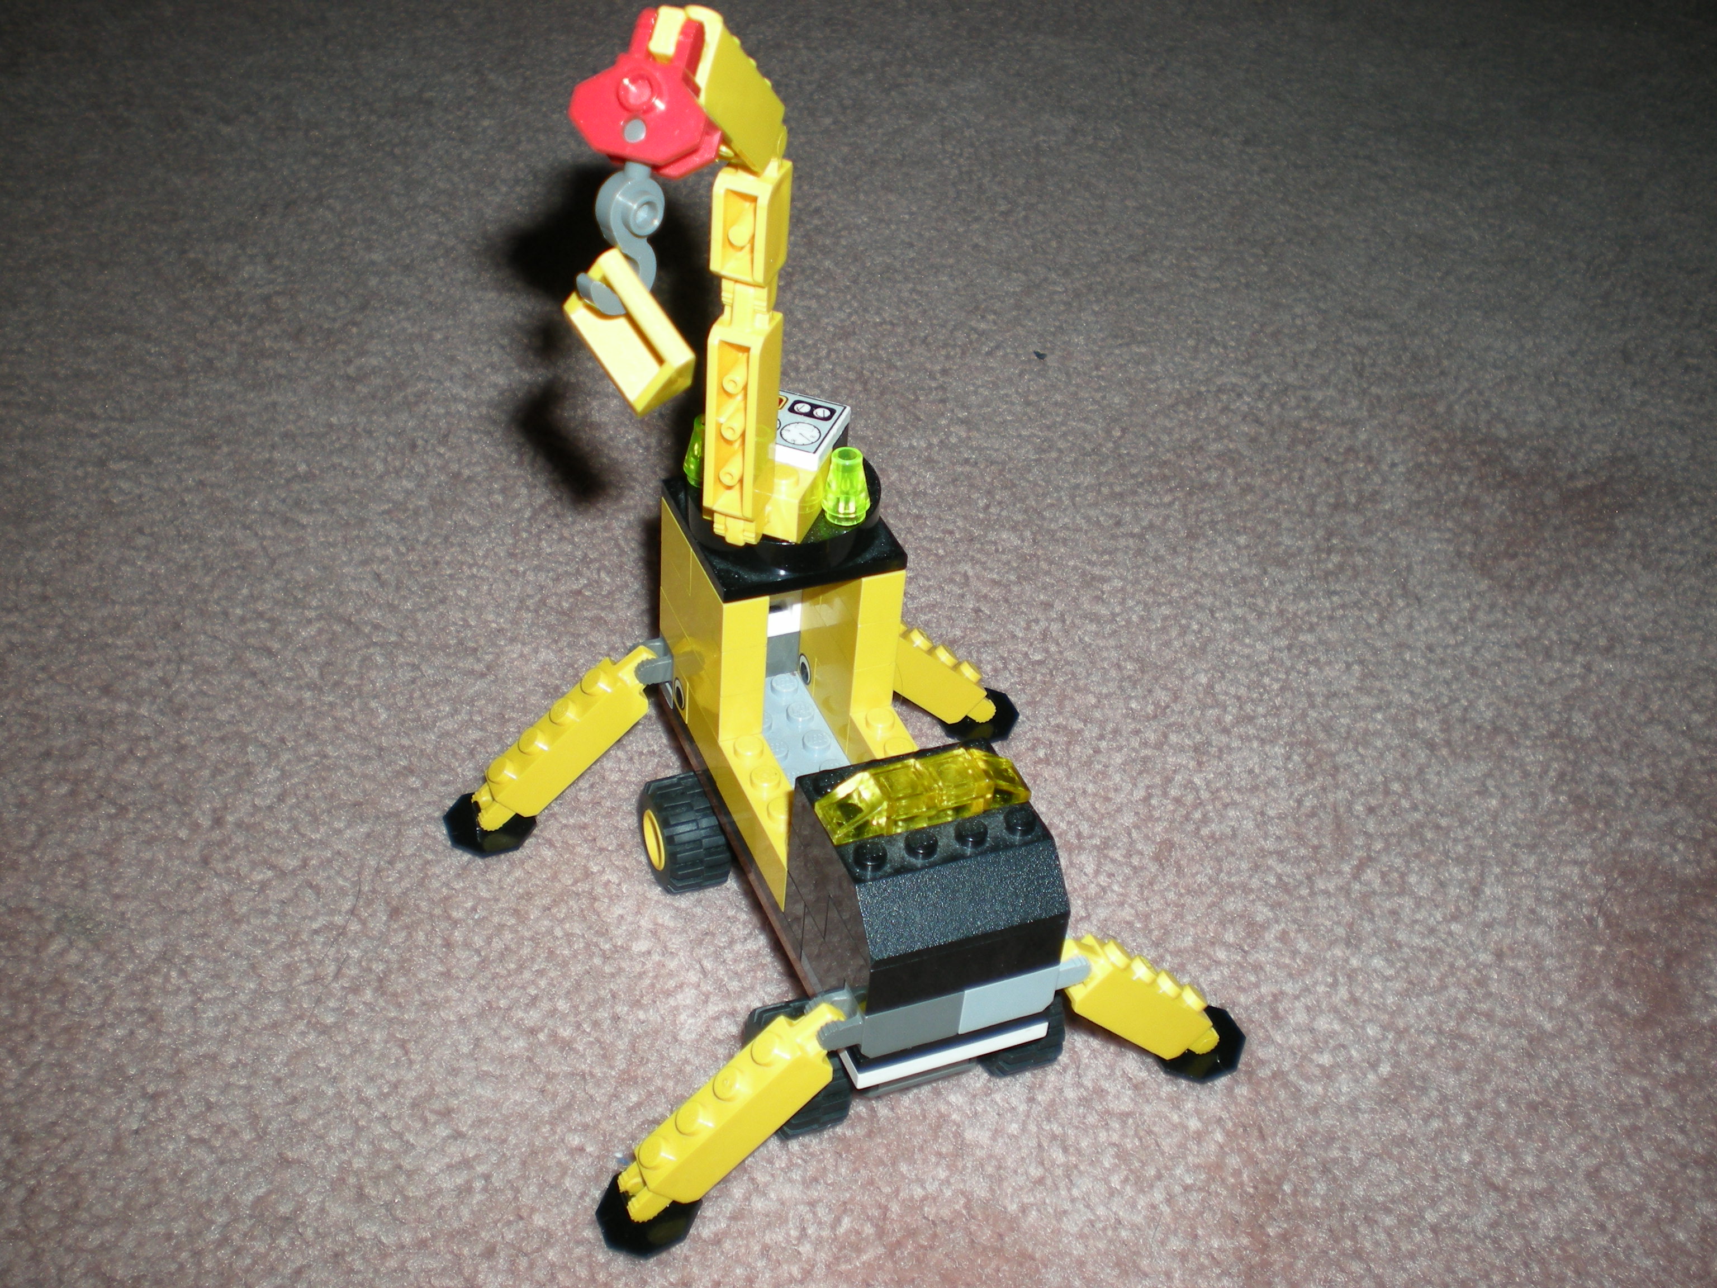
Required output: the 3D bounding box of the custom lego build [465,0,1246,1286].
[{"bbox_3d":[0.001,-0.016,0.280,0.113,0.162,0.106,-11,40,-20],"label":"custom lego build"}]

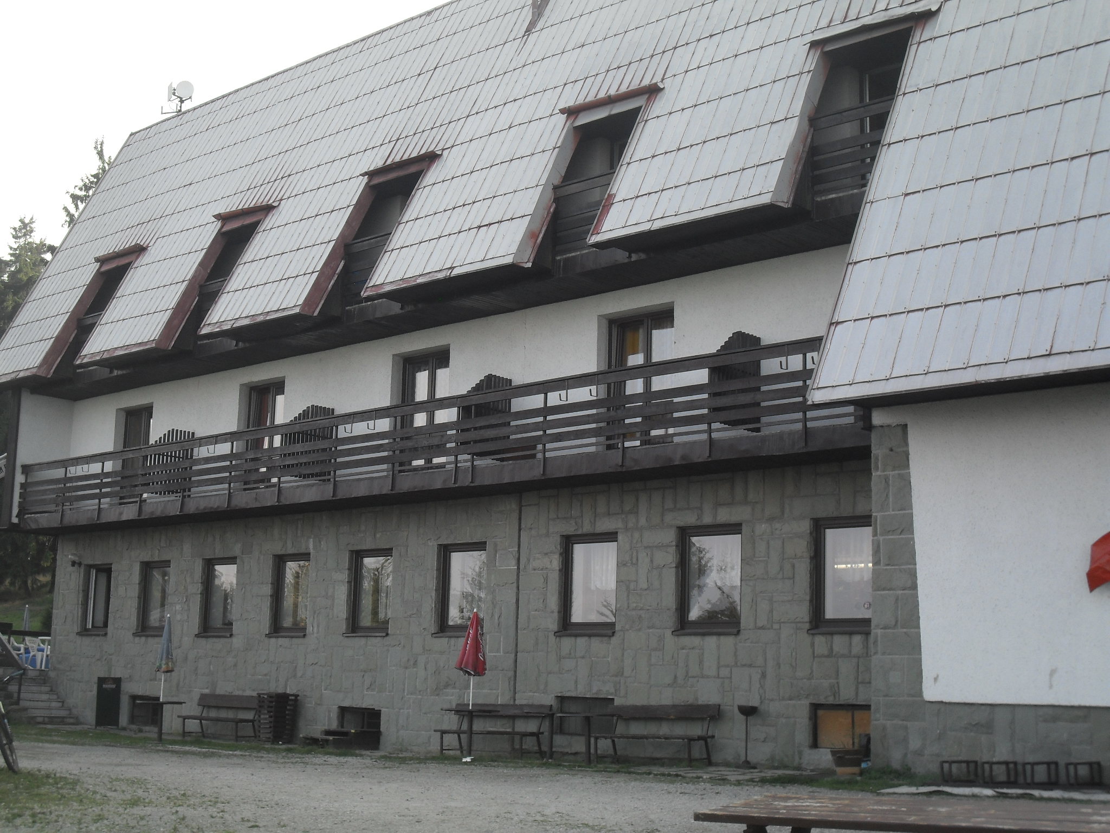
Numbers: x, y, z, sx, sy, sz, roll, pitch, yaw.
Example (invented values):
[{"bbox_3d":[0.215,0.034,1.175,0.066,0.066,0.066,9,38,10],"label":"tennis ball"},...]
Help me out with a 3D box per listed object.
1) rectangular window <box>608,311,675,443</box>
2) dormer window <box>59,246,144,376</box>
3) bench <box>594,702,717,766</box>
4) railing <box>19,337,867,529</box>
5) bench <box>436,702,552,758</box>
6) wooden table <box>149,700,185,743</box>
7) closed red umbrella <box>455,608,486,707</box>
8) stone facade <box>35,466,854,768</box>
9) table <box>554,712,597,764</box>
[{"bbox_3d":[1.351,-0.460,23.952,1.534,2.309,0.146,-8,-13,43],"label":"rectangular window"},{"bbox_3d":[-9.484,-2.194,32.610,1.768,2.548,1.248,-8,-13,43],"label":"dormer window"},{"bbox_3d":[1.392,4.435,21.951,1.821,0.858,0.676,-8,-13,43],"label":"bench"},{"bbox_3d":[-3.584,0.779,27.394,21.736,1.487,1.144,-8,-13,43],"label":"railing"},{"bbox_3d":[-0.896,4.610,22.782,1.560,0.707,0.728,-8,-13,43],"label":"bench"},{"bbox_3d":[-7.227,5.613,28.869,0.749,0.718,0.749,-8,-13,43],"label":"wooden table"},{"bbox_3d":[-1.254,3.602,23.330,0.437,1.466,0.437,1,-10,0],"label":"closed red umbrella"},{"bbox_3d":[-3.139,3.637,27.492,21.788,4.108,0.520,-8,-13,43],"label":"stone facade"},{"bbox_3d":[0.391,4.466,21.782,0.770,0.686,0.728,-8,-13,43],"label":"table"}]

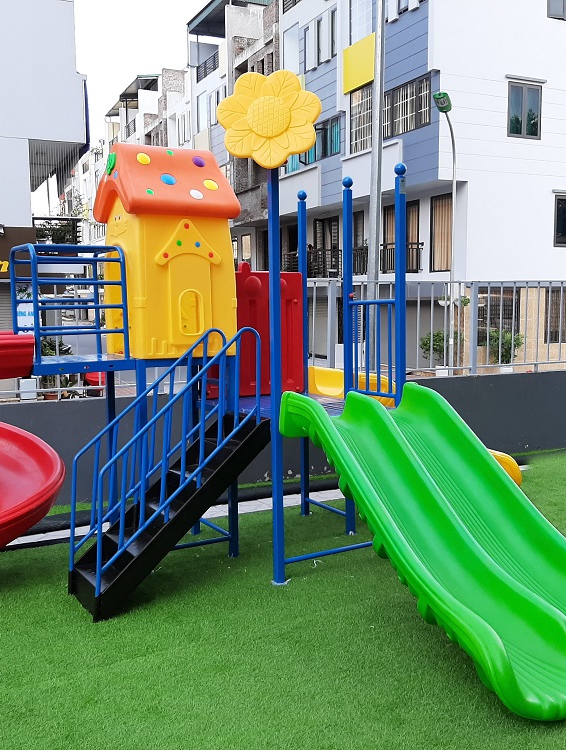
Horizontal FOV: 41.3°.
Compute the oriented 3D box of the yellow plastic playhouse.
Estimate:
[{"bbox_3d":[-0.736,-0.769,4.730,0.755,1.320,0.730,-4,7,-31],"label":"yellow plastic playhouse"}]

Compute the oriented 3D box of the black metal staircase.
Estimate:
[{"bbox_3d":[-0.646,0.732,4.332,1.090,1.010,0.465,-4,7,-31],"label":"black metal staircase"}]

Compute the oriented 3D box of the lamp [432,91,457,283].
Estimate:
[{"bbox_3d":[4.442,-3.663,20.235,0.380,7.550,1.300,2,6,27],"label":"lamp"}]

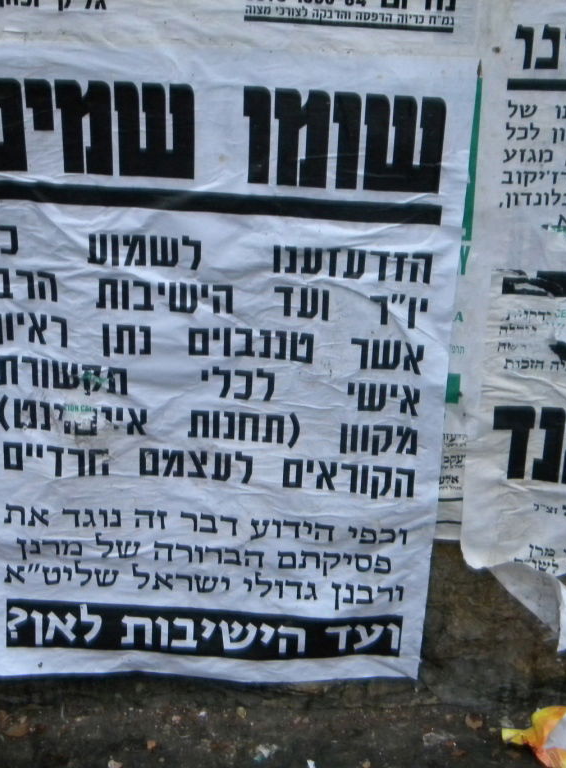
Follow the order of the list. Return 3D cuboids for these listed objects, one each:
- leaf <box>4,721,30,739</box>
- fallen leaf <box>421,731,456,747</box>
[{"bbox_3d":[-0.294,0.381,1.532,0.029,0.008,0.027,1,25,-3],"label":"leaf"},{"bbox_3d":[0.174,0.394,1.546,0.040,0.009,0.025,1,25,-3],"label":"fallen leaf"}]

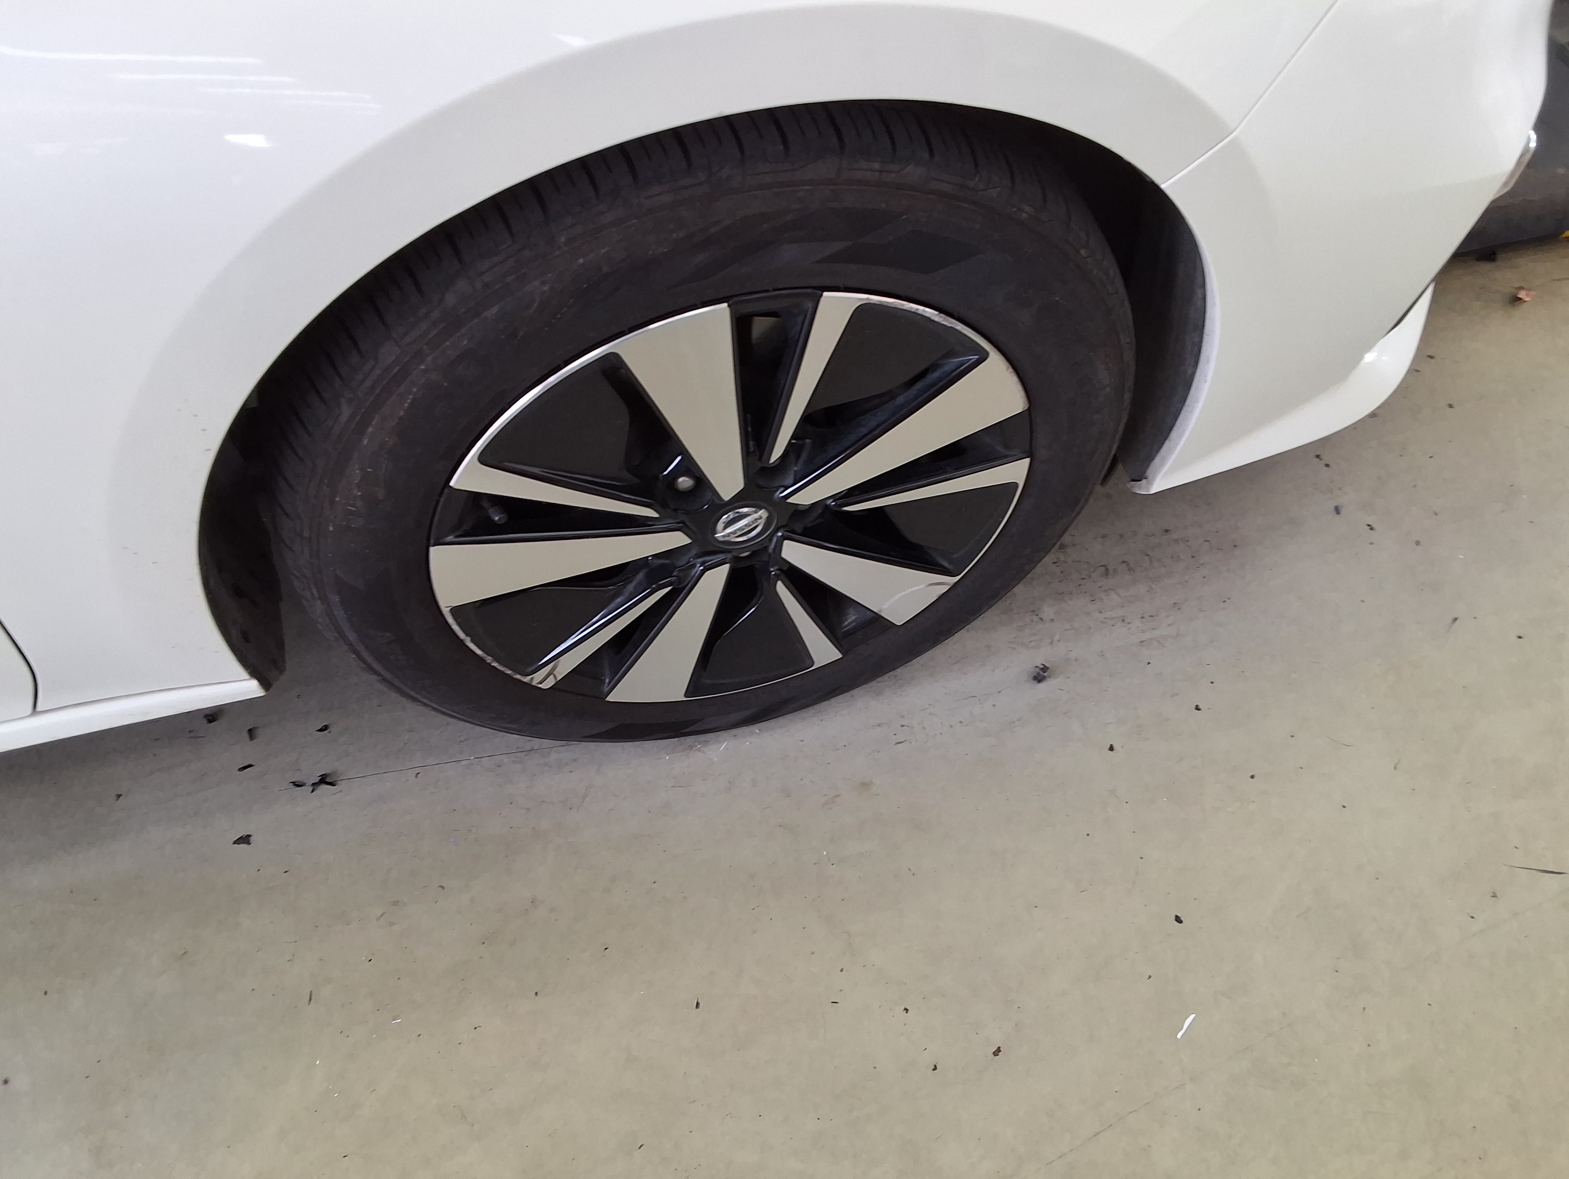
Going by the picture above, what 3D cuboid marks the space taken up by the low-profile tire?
[{"bbox_3d":[-0.057,-0.122,1.028,0.665,0.650,0.220,-12,56,-10],"label":"low-profile tire"}]

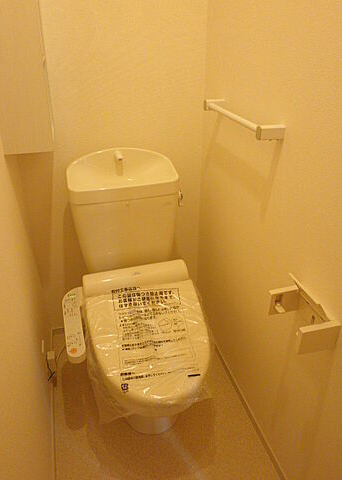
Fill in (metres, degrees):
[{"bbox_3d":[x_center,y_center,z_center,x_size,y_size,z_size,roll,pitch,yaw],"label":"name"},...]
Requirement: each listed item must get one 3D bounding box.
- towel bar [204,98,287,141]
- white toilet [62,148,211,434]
[{"bbox_3d":[0.208,-0.373,1.097,0.078,0.035,0.416,-8,31,-14],"label":"towel bar"},{"bbox_3d":[-0.141,0.239,1.300,0.483,0.930,0.815,-8,31,-14],"label":"white toilet"}]

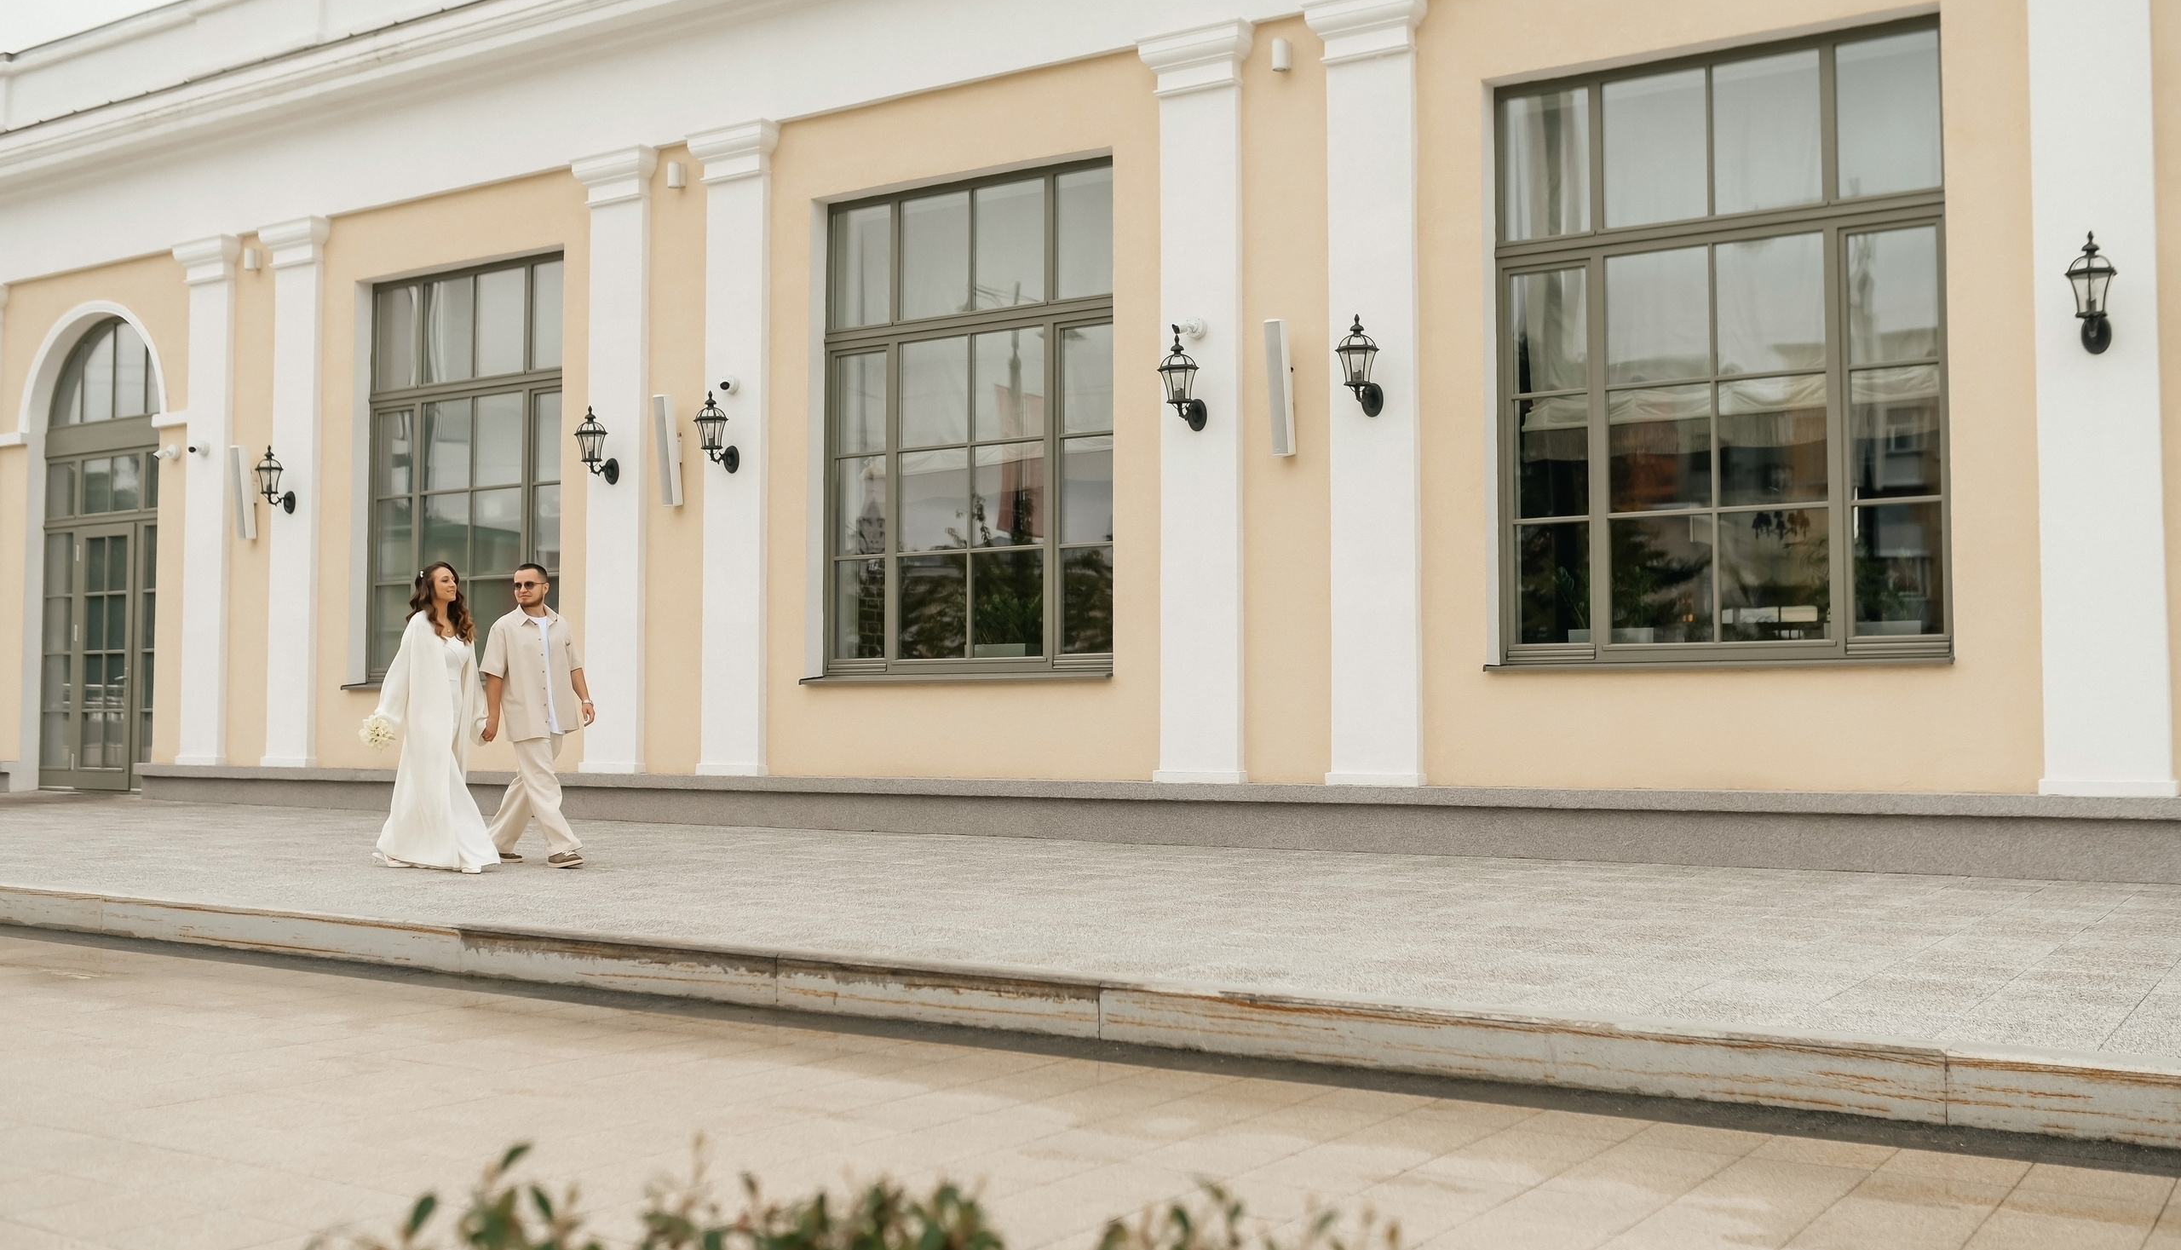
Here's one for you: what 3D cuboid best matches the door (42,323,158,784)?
[{"bbox_3d":[-9.437,-0.685,20.441,2.182,4.551,0.140,-2,-4,33],"label":"door"}]

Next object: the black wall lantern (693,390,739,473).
[{"bbox_3d":[-2.817,-1.456,16.015,0.255,0.600,0.370,-2,-3,34],"label":"black wall lantern"}]

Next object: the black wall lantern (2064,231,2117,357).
[{"bbox_3d":[4.955,-1.648,10.479,0.251,0.583,0.350,-2,-4,33],"label":"black wall lantern"}]

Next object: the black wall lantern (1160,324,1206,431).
[{"bbox_3d":[0.612,-1.565,13.741,0.255,0.600,0.370,-2,-3,34],"label":"black wall lantern"}]

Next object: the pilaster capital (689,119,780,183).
[{"bbox_3d":[-2.729,-3.603,16.277,0.785,0.370,0.200,-2,-3,34],"label":"pilaster capital"}]

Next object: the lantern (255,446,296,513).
[{"bbox_3d":[-7.303,-1.314,18.989,0.255,0.600,0.370,-2,-3,34],"label":"lantern"}]

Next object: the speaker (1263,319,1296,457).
[{"bbox_3d":[1.170,-1.452,13.070,0.110,0.830,0.110,-2,4,33],"label":"speaker"}]

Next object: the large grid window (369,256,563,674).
[{"bbox_3d":[-5.117,-1.232,17.629,2.561,3.485,0.120,-2,-4,33],"label":"large grid window"}]

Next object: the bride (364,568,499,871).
[{"bbox_3d":[-3.526,0.491,11.448,0.680,1.660,0.550,-2,-3,28],"label":"bride"}]

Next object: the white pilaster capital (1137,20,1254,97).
[{"bbox_3d":[0.704,-3.712,14.001,0.785,0.370,0.200,-2,-3,34],"label":"white pilaster capital"}]

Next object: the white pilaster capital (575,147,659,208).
[{"bbox_3d":[-3.804,-3.569,16.990,0.785,0.370,0.200,-2,-3,34],"label":"white pilaster capital"}]

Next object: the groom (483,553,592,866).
[{"bbox_3d":[-3.228,0.522,12.408,0.620,1.760,0.580,-2,-3,40],"label":"groom"}]

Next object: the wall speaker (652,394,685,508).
[{"bbox_3d":[-3.167,-1.306,15.902,0.110,0.830,0.110,-2,4,33],"label":"wall speaker"}]

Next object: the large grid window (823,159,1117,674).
[{"bbox_3d":[-0.842,-1.424,15.308,2.700,3.590,0.130,-2,-3,34],"label":"large grid window"}]

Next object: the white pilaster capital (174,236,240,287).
[{"bbox_3d":[-8.051,-3.319,19.277,0.751,0.416,0.190,-2,-4,33],"label":"white pilaster capital"}]

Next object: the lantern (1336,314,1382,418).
[{"bbox_3d":[1.619,-1.553,12.659,0.251,0.599,0.350,-2,-4,33],"label":"lantern"}]

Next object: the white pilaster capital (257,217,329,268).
[{"bbox_3d":[-7.220,-3.453,19.254,0.785,0.370,0.200,-2,-3,34],"label":"white pilaster capital"}]

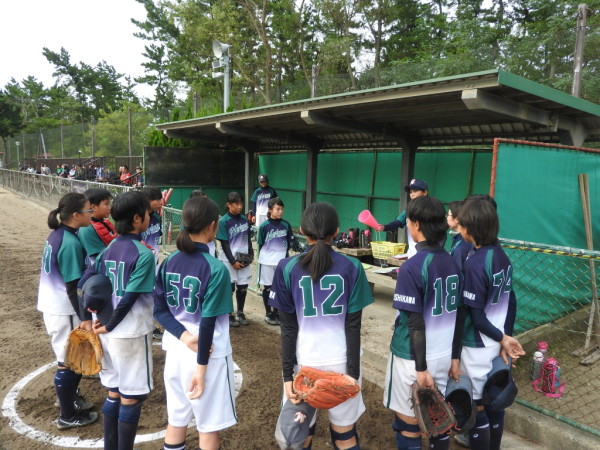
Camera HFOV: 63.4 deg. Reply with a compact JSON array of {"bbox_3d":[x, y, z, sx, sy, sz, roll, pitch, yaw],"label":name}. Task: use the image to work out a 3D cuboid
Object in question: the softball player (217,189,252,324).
[{"bbox_3d":[-0.694,0.348,5.105,0.410,1.380,0.300,-4,8,-30],"label":"softball player"}]

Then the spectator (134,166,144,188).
[{"bbox_3d":[-5.281,-1.309,16.078,0.500,1.250,0.700,2,7,14],"label":"spectator"}]

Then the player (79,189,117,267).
[{"bbox_3d":[-1.582,0.468,3.718,0.380,1.470,0.480,0,7,-4],"label":"player"}]

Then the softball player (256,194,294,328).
[{"bbox_3d":[-0.245,0.365,5.121,0.430,1.350,0.300,-2,8,-21],"label":"softball player"}]

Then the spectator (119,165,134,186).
[{"bbox_3d":[-5.693,-1.309,16.078,0.500,1.250,0.700,4,8,24],"label":"spectator"}]

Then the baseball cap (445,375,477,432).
[{"bbox_3d":[0.804,0.894,2.430,0.170,0.265,0.140,-7,-3,27],"label":"baseball cap"}]

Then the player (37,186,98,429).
[{"bbox_3d":[-1.517,0.538,3.131,0.370,1.480,0.410,-4,9,-34],"label":"player"}]

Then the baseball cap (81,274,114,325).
[{"bbox_3d":[-1.052,0.387,2.520,0.170,0.255,0.140,-10,-7,11],"label":"baseball cap"}]

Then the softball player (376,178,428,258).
[{"bbox_3d":[1.234,0.208,5.541,0.600,1.450,0.480,7,9,40],"label":"softball player"}]

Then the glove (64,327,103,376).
[{"bbox_3d":[-1.169,0.683,2.620,0.205,0.260,0.130,-5,3,-6],"label":"glove"}]

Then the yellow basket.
[{"bbox_3d":[0.925,0.268,5.100,0.210,0.155,0.340,-5,9,-36],"label":"yellow basket"}]

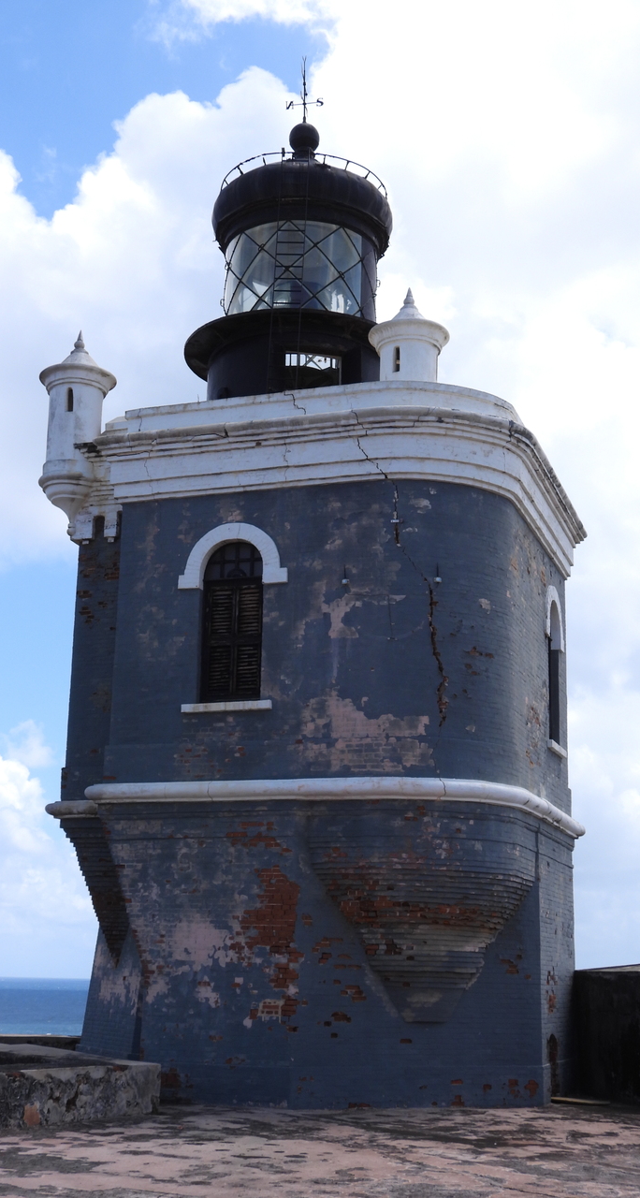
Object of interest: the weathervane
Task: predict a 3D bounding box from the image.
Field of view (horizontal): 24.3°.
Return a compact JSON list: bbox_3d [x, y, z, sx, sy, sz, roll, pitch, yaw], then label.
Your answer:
[{"bbox_3d":[-0.253,-9.232,26.853,0.693,1.336,0.841,-1,-14,8],"label":"weathervane"}]

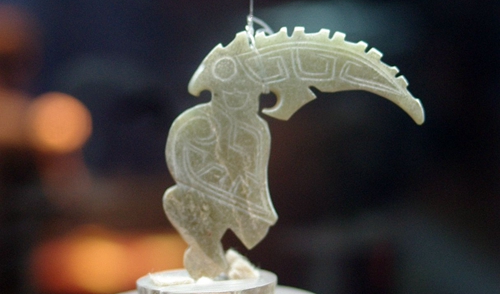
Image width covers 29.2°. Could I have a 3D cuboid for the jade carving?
[{"bbox_3d":[0.012,0.002,0.255,0.069,0.066,0.006,-1,3,-6],"label":"jade carving"}]

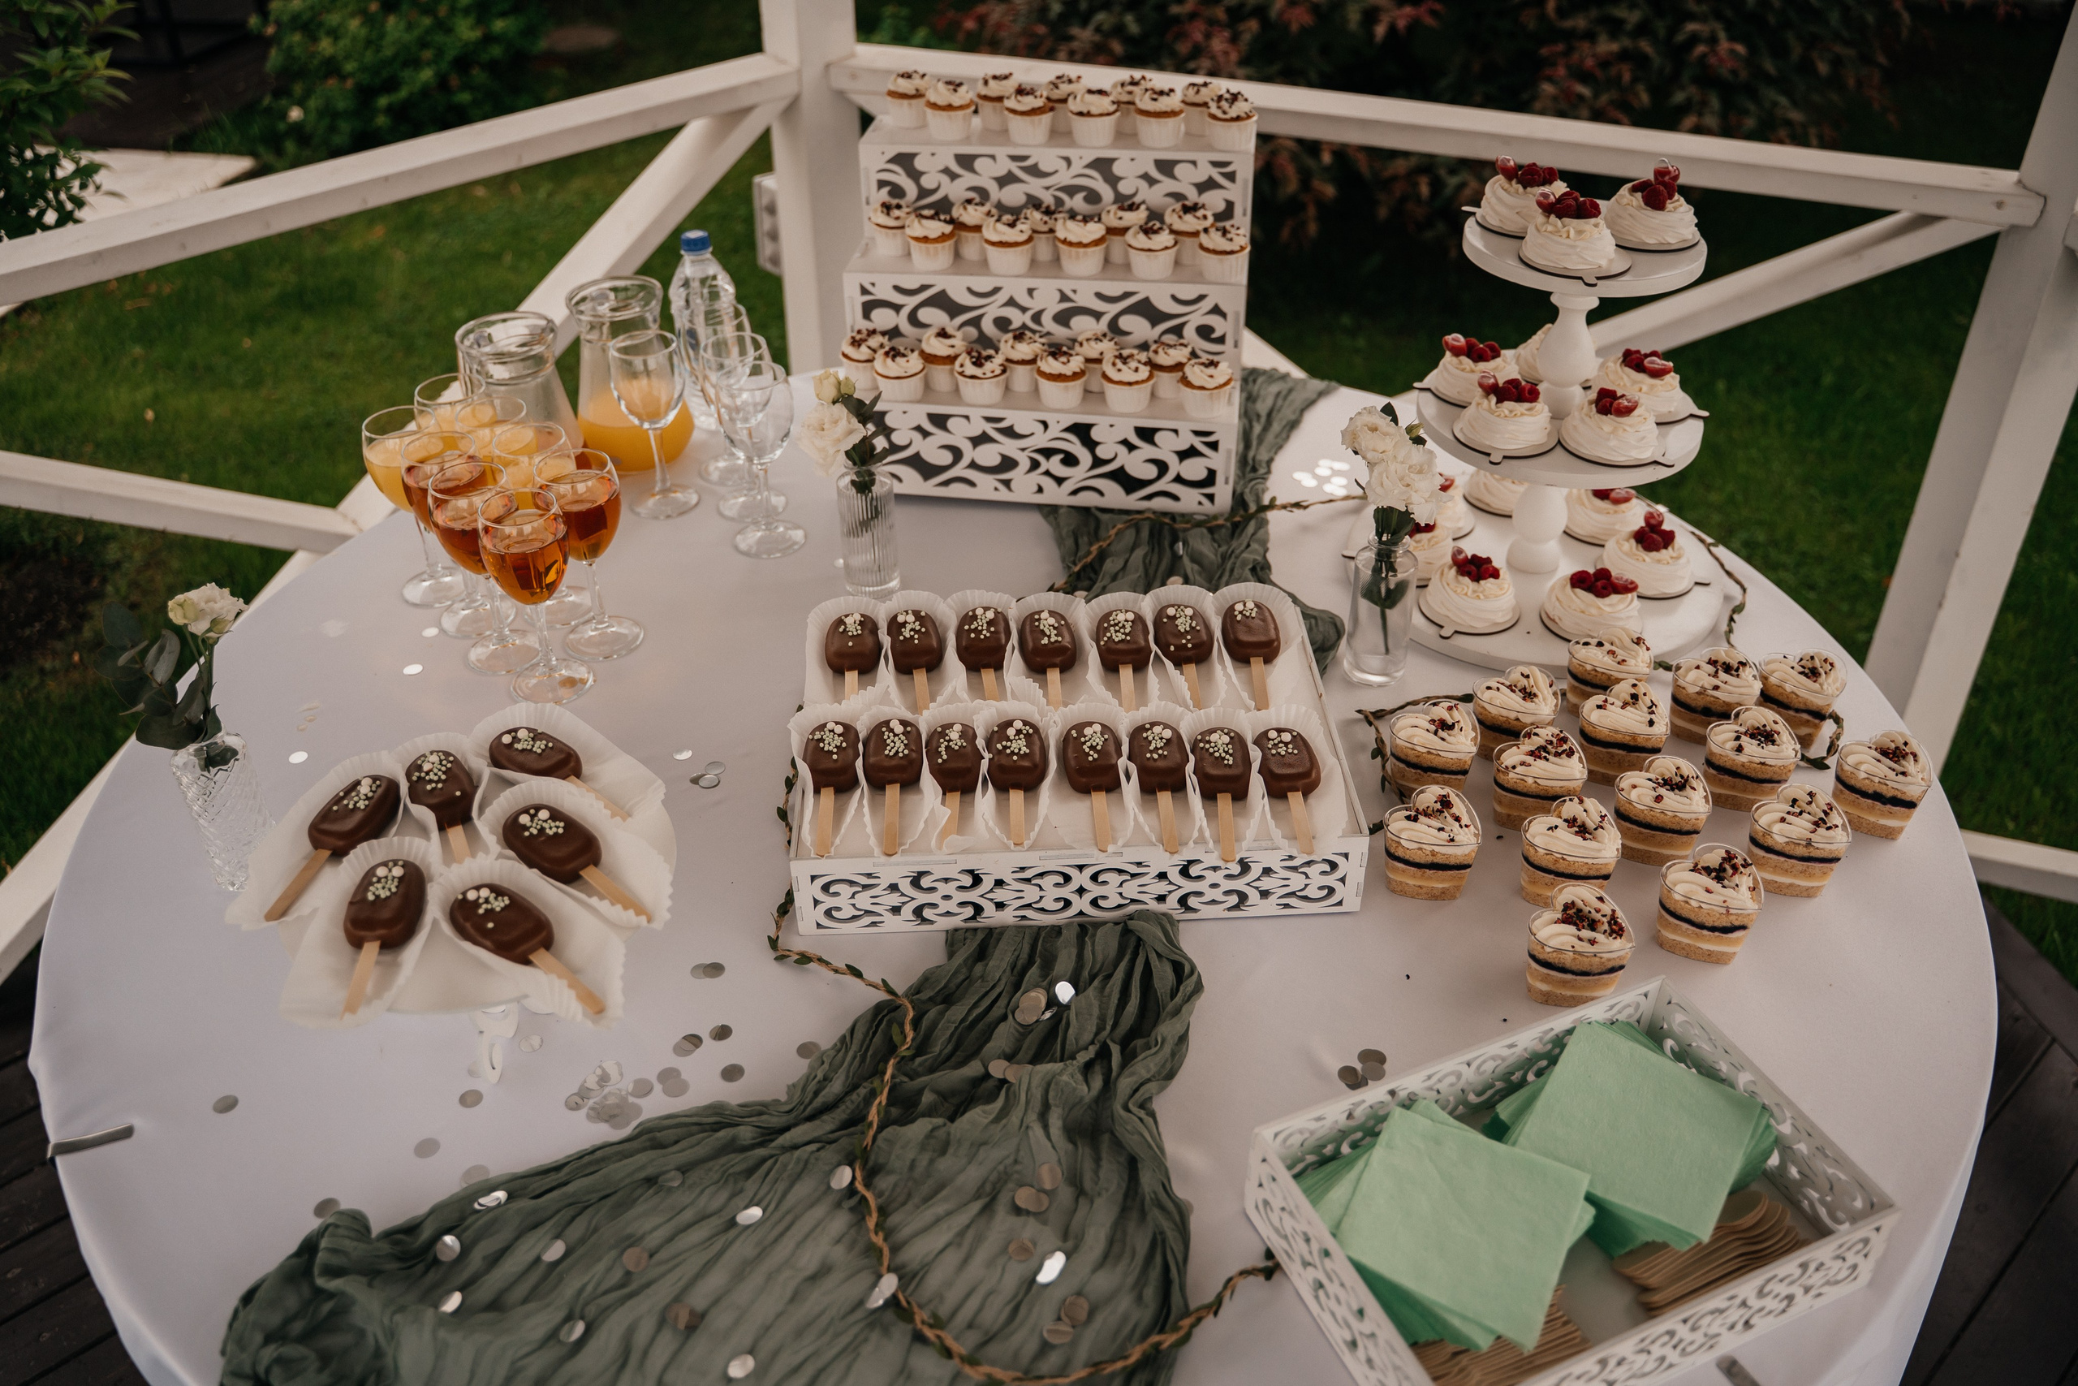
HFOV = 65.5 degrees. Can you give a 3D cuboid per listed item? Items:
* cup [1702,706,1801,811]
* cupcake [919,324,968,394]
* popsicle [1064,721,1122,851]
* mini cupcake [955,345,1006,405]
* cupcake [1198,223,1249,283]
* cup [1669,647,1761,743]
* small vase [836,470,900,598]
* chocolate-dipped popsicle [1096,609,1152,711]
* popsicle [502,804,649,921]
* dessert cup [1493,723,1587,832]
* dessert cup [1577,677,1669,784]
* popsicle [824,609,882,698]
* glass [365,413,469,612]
[{"bbox_3d":[0.602,0.063,1.363,0.077,0.063,0.072,-25,42,-29],"label":"cup"},{"bbox_3d":[-0.099,-0.353,1.692,0.051,0.061,0.051,0,35,0],"label":"cupcake"},{"bbox_3d":[0.044,0.068,1.213,0.046,0.023,0.149,-2,36,-2],"label":"popsicle"},{"bbox_3d":[-0.058,-0.322,1.636,0.053,0.051,0.053,-1,35,1],"label":"mini cupcake"},{"bbox_3d":[0.187,-0.445,1.627,0.052,0.054,0.052,4,36,7],"label":"cupcake"},{"bbox_3d":[0.590,0.011,1.395,0.074,0.062,0.076,-21,40,-26],"label":"cup"},{"bbox_3d":[-0.159,-0.154,1.518,0.052,0.120,0.052,-2,35,0],"label":"small vase"},{"bbox_3d":[0.074,-0.029,1.367,0.046,0.020,0.155,0,35,0],"label":"chocolate-dipped popsicle"},{"bbox_3d":[-0.336,0.128,1.179,0.163,0.025,0.049,26,44,32],"label":"popsicle"},{"bbox_3d":[0.391,0.072,1.250,0.076,0.061,0.070,-22,40,-28],"label":"dessert cup"},{"bbox_3d":[0.465,0.037,1.271,0.066,0.062,0.067,-19,39,-24],"label":"dessert cup"},{"bbox_3d":[-0.153,-0.022,1.318,0.043,0.022,0.149,-4,36,-3],"label":"popsicle"},{"bbox_3d":[-0.607,-0.179,1.581,0.078,0.180,0.078,0,35,0],"label":"glass"}]

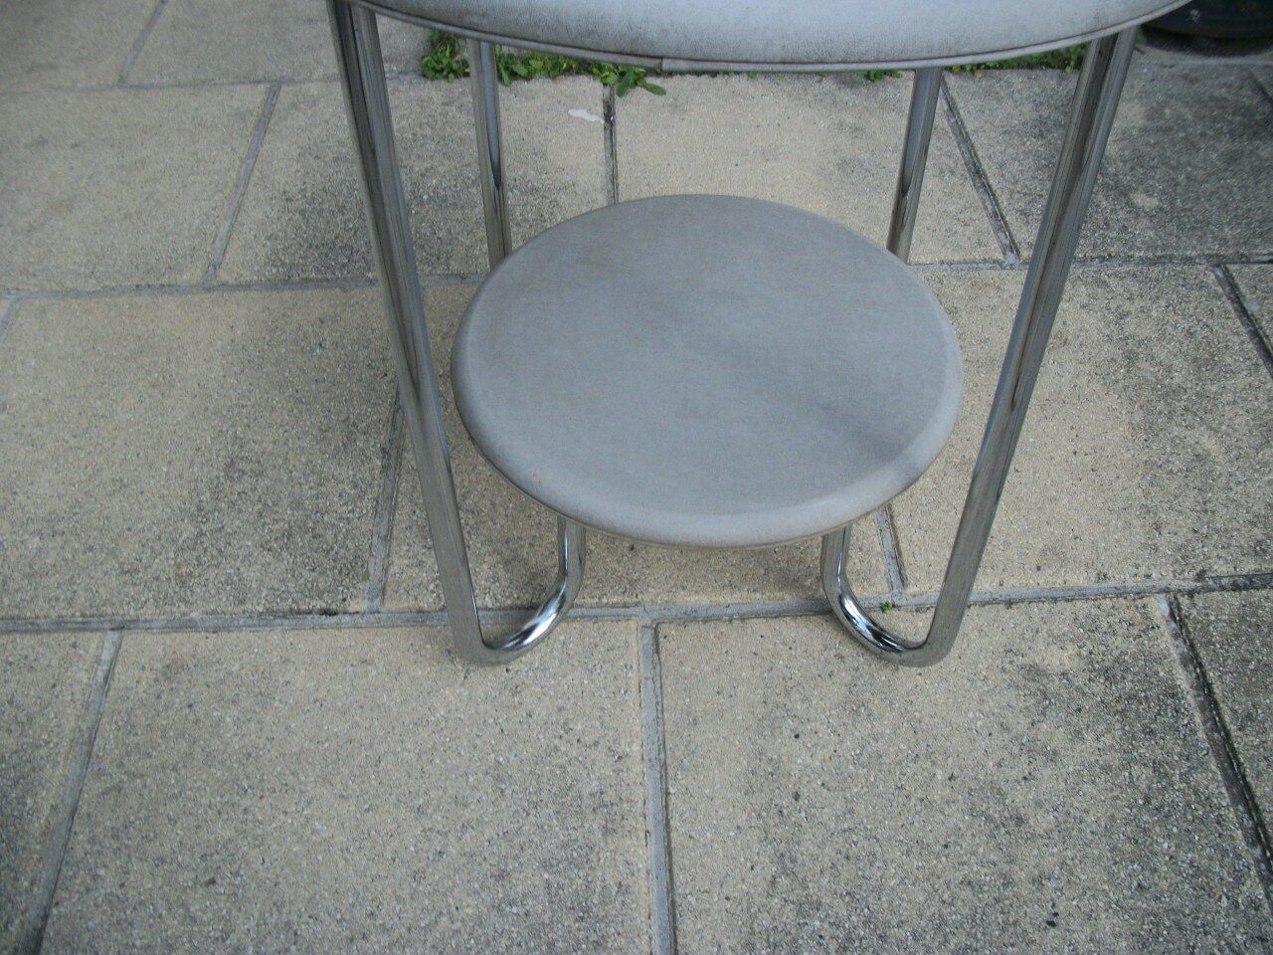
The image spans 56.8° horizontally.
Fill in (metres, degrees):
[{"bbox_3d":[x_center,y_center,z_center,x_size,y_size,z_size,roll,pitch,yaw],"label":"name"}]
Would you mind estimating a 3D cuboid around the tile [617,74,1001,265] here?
[{"bbox_3d":[0.198,-0.392,1.517,0.448,0.040,0.448,-2,48,-1],"label":"tile"}]

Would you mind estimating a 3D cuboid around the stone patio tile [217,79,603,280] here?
[{"bbox_3d":[-0.264,-0.379,1.509,0.448,0.040,0.448,-2,48,-1],"label":"stone patio tile"}]

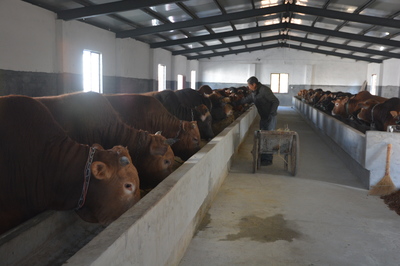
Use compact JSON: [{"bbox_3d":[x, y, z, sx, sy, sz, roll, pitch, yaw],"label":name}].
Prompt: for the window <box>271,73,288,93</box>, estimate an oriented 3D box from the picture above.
[{"bbox_3d":[5.762,-3.587,29.738,1.308,1.472,0.120,2,7,10],"label":"window"}]

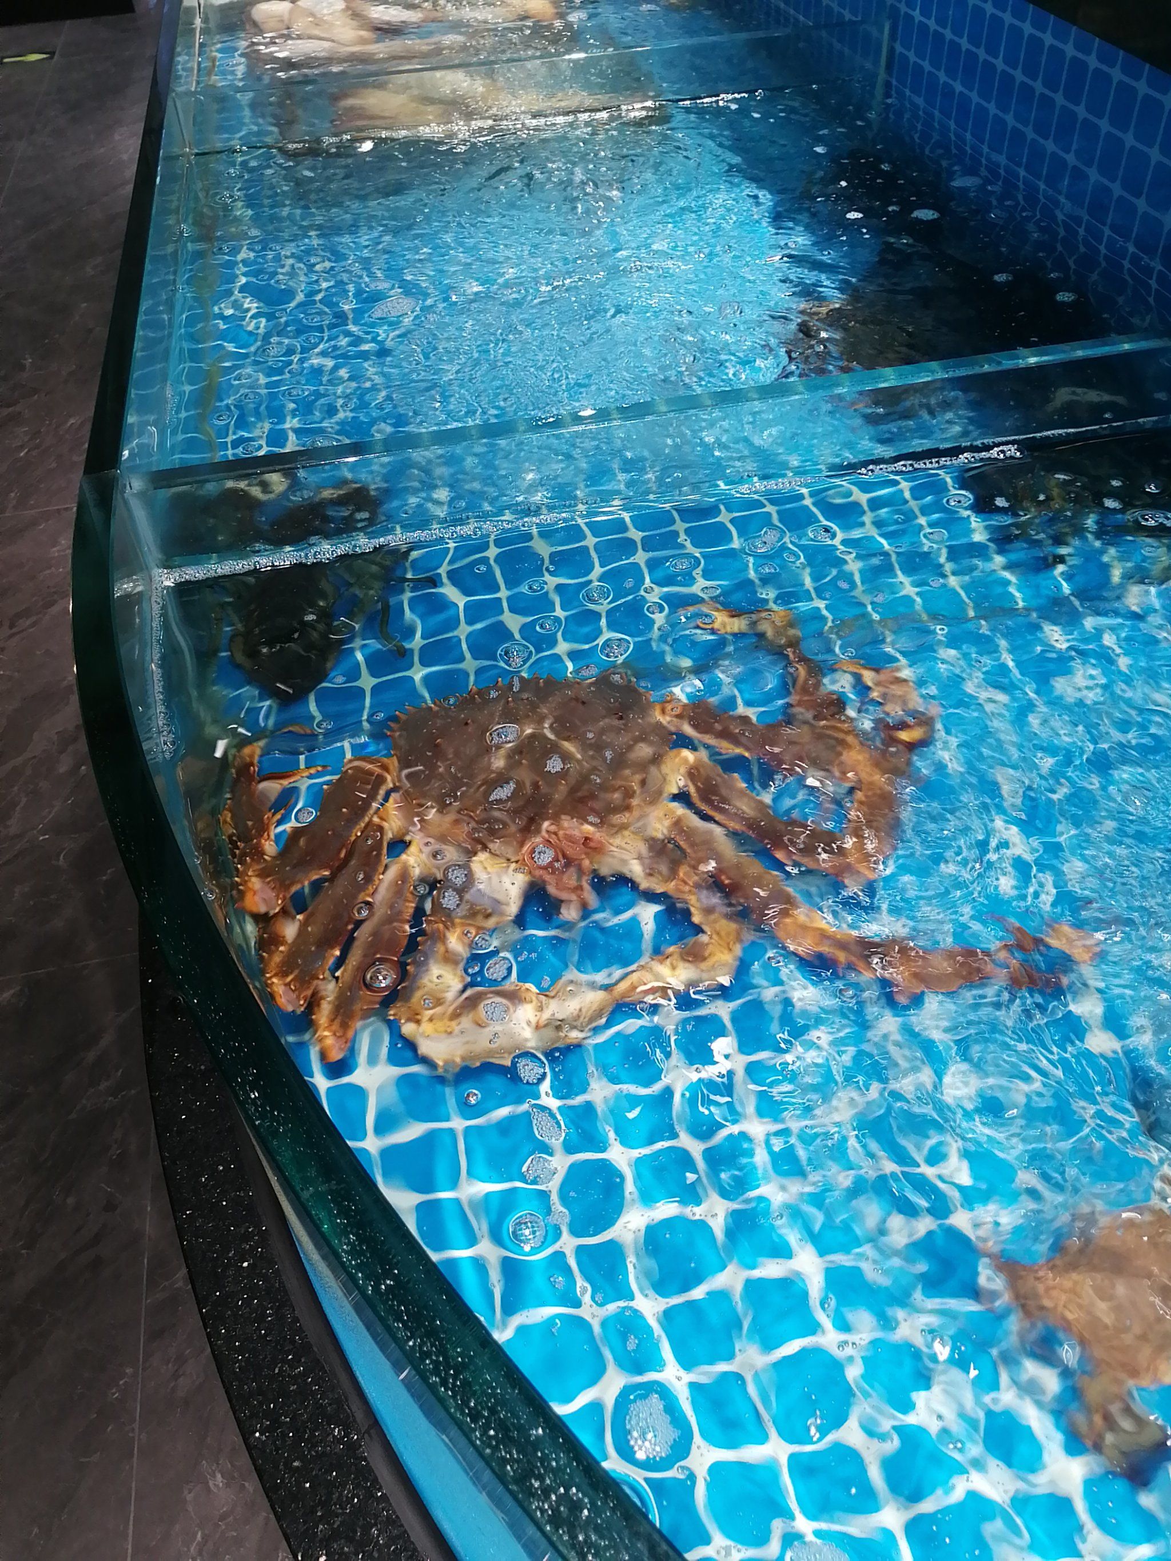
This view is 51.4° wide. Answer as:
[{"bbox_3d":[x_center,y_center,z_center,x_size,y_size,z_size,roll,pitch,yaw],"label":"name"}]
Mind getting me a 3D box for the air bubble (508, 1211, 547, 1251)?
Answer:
[{"bbox_3d":[-0.027,0.207,0.560,0.018,0.011,0.018,-3,45,0],"label":"air bubble"}]

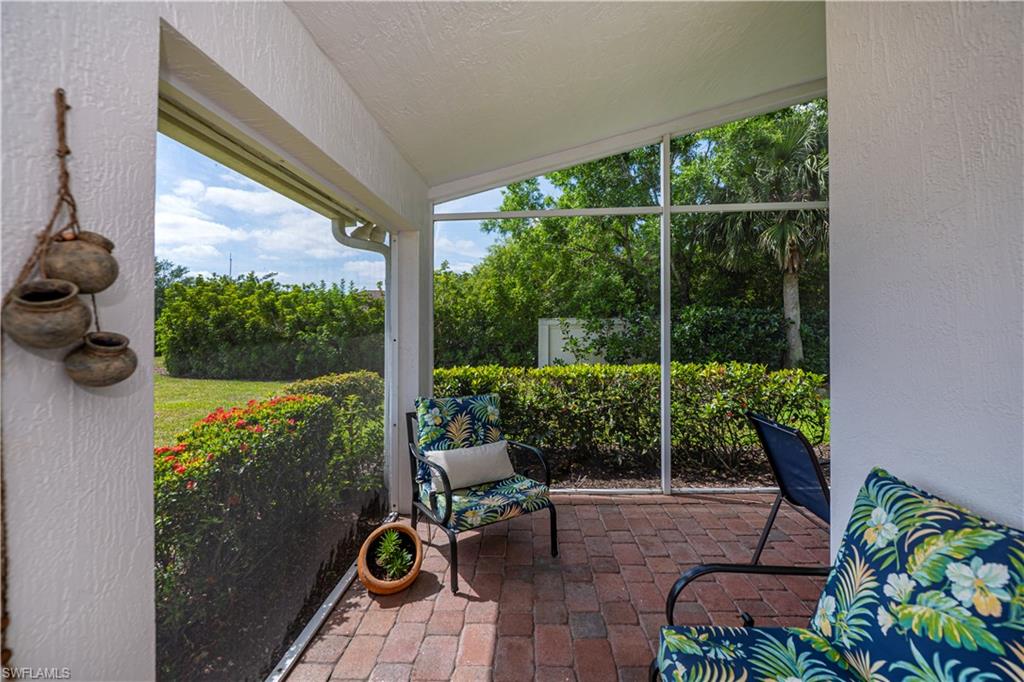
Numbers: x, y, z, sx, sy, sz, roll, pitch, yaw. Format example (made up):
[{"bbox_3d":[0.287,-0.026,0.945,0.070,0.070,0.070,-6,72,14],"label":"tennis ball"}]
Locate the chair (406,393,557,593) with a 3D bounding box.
[{"bbox_3d":[-0.205,0.877,2.473,0.655,0.785,0.735,-2,3,-33],"label":"chair"}]

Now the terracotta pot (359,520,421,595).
[{"bbox_3d":[-0.635,1.174,2.110,0.320,0.215,0.320,9,37,-7],"label":"terracotta pot"}]

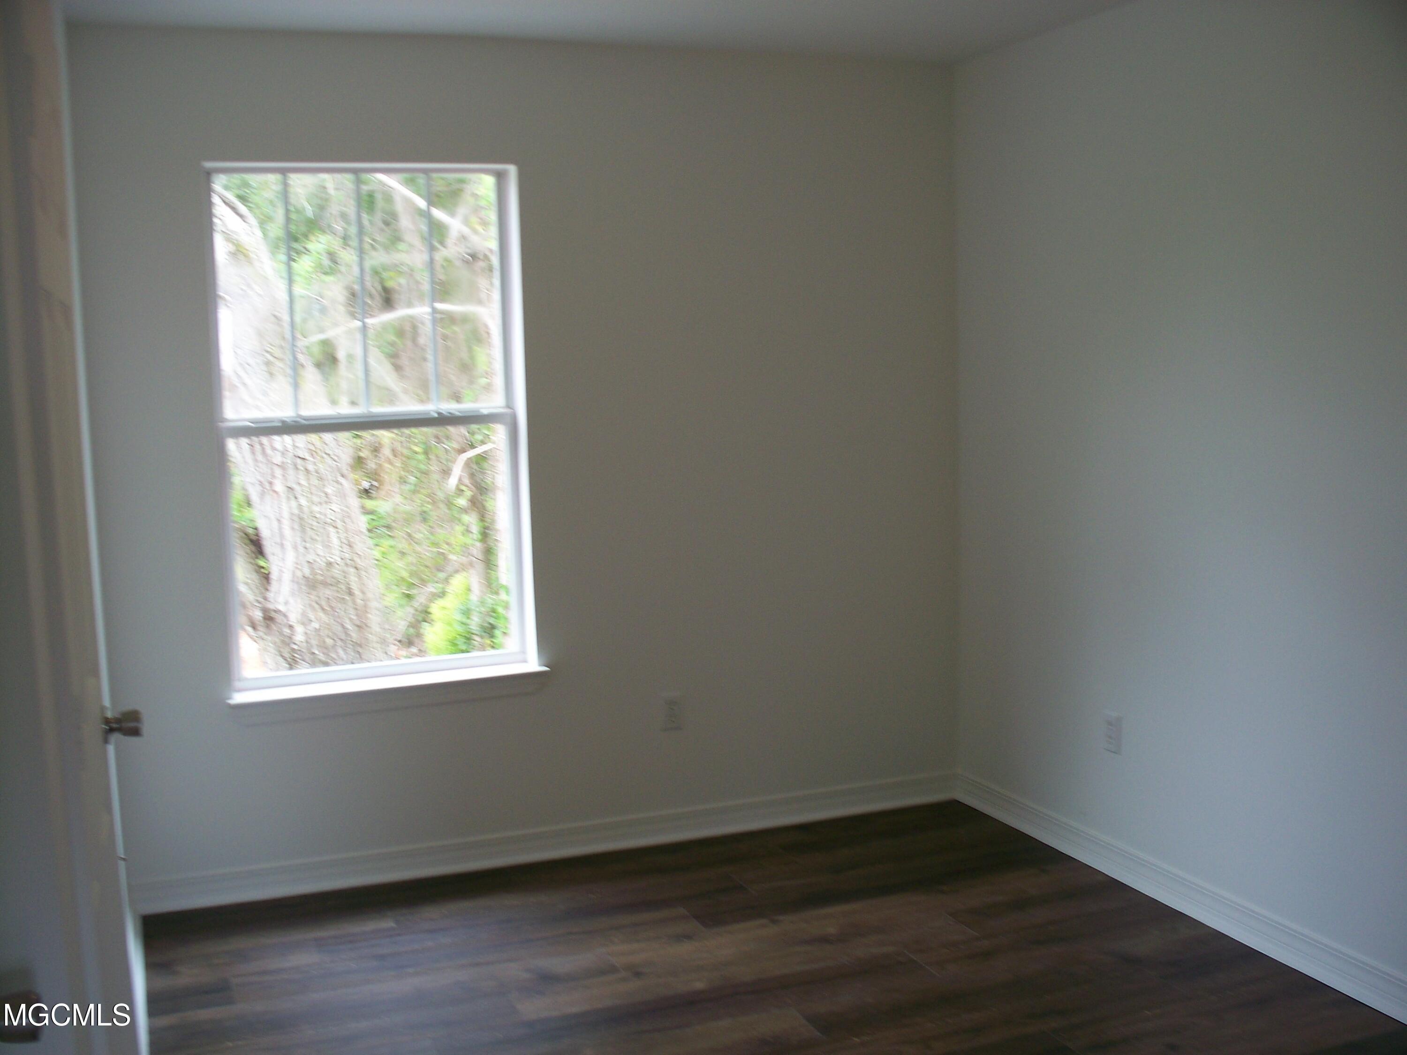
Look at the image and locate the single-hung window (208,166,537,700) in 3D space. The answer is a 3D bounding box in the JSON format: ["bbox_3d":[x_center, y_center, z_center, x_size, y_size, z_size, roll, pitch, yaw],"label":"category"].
[{"bbox_3d":[-0.936,-0.285,4.187,0.867,1.462,0.110,-4,7,-21],"label":"single-hung window"}]

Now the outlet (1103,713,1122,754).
[{"bbox_3d":[1.150,0.579,4.109,0.010,0.115,0.072,-4,7,-21],"label":"outlet"}]

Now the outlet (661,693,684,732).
[{"bbox_3d":[-0.096,0.577,4.551,0.072,0.115,0.010,-4,7,-21],"label":"outlet"}]

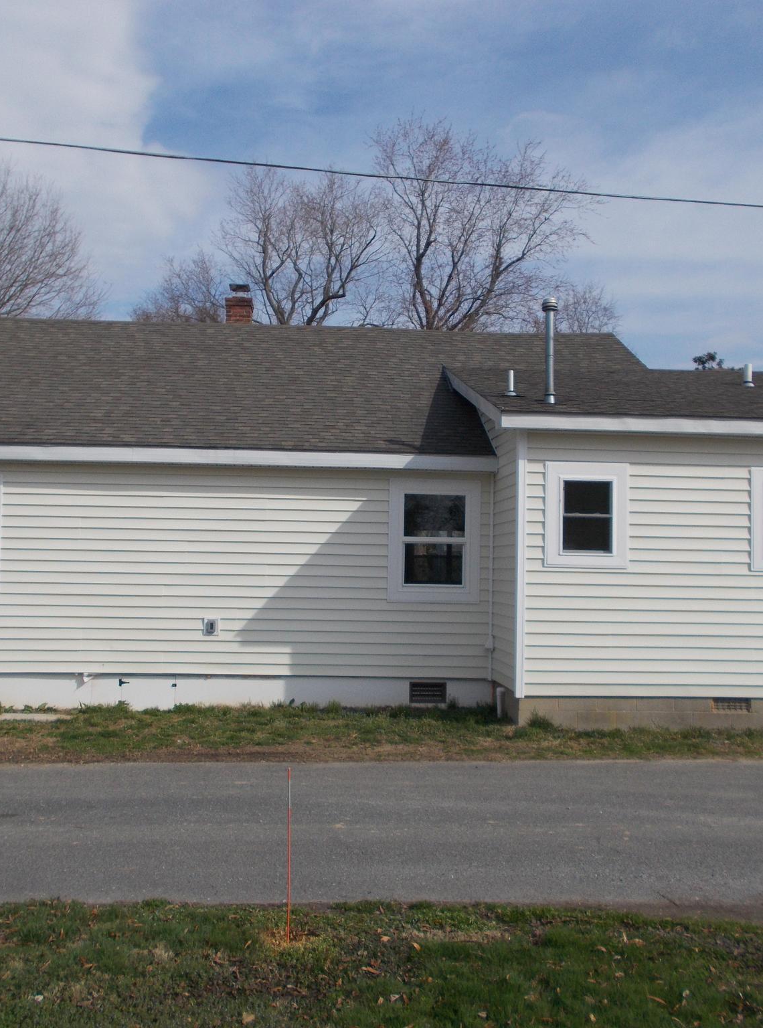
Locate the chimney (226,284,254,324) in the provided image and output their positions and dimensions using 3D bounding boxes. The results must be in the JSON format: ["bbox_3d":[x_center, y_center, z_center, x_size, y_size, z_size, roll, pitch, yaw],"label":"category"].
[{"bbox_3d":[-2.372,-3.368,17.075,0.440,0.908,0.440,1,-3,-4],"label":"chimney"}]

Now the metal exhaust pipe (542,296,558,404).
[{"bbox_3d":[1.906,-1.858,11.671,0.170,1.227,0.170,1,-3,-4],"label":"metal exhaust pipe"}]

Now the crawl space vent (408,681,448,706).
[{"bbox_3d":[0.545,2.101,12.068,0.456,0.249,0.070,1,-3,-4],"label":"crawl space vent"}]

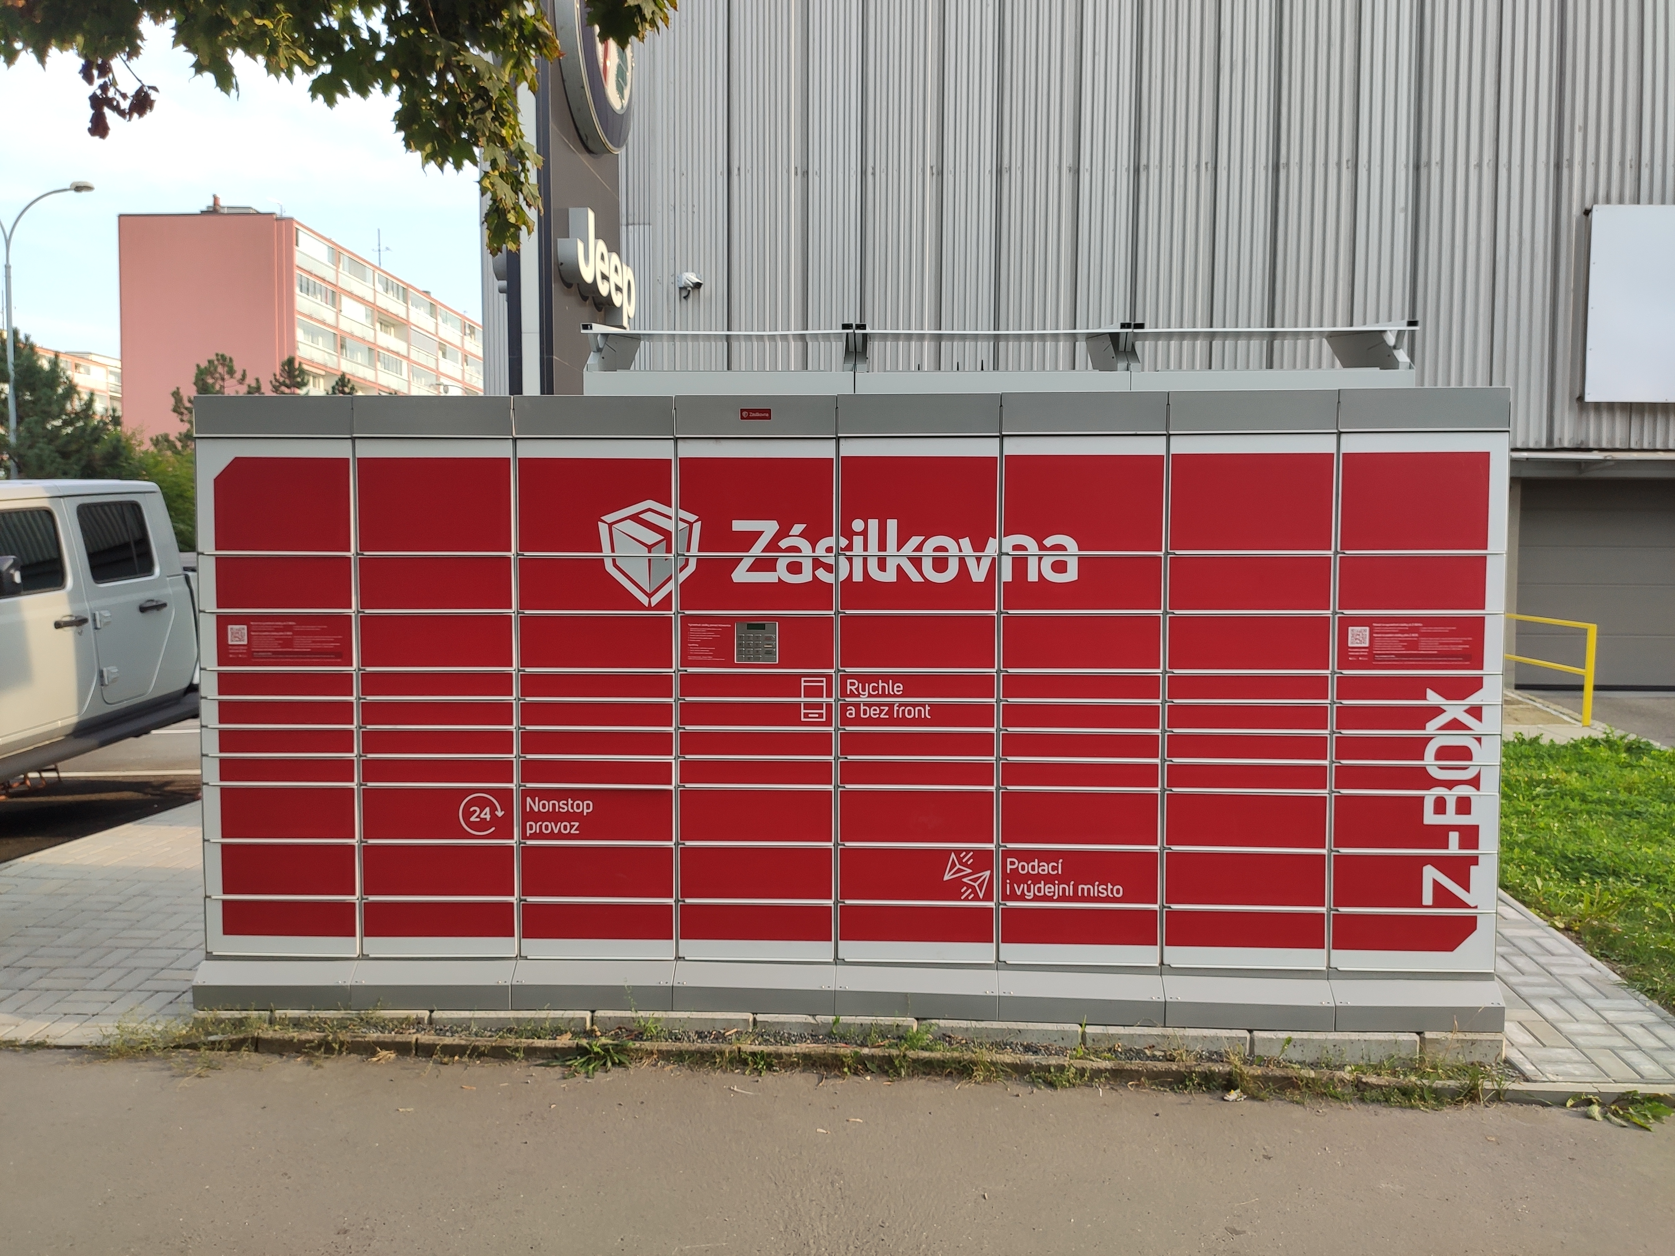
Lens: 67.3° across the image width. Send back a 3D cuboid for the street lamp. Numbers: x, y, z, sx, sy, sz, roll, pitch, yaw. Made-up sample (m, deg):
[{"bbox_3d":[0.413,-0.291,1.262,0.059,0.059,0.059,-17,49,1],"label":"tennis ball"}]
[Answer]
[{"bbox_3d":[-21.681,-5.875,33.070,4.000,11.500,0.350,-1,3,-22],"label":"street lamp"}]

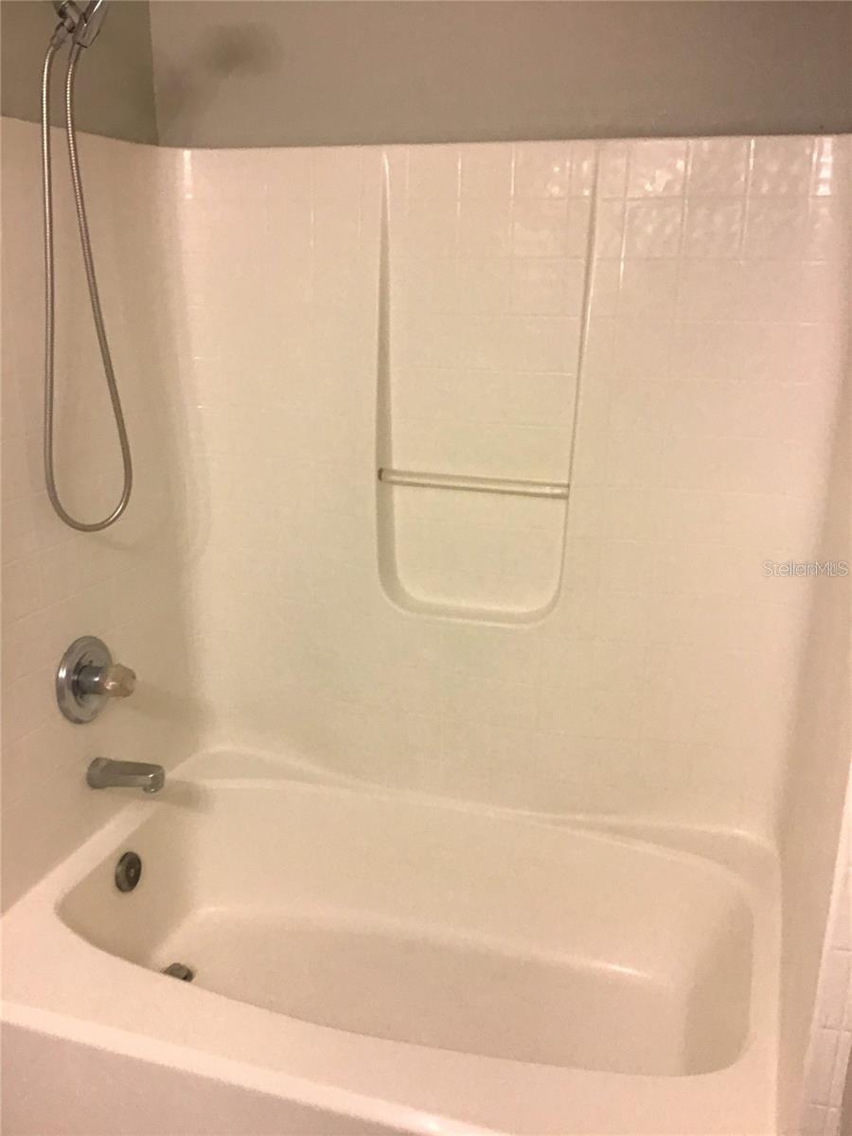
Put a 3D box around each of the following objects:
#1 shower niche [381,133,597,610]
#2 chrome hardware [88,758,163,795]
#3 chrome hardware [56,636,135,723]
[{"bbox_3d":[0.100,-0.351,2.028,0.406,0.929,0.098,5,15,15],"label":"shower niche"},{"bbox_3d":[-0.603,0.426,2.062,0.153,0.068,0.059,5,15,15],"label":"chrome hardware"},{"bbox_3d":[-0.622,0.224,2.005,0.115,0.169,0.169,5,15,15],"label":"chrome hardware"}]

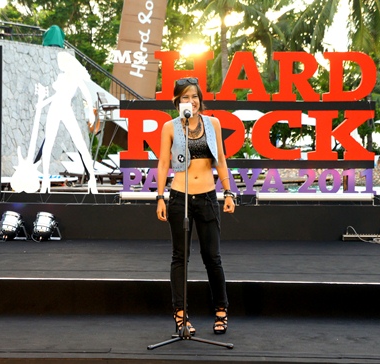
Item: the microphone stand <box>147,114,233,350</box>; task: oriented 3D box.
[{"bbox_3d":[-0.003,0.315,8.100,0.550,1.500,0.530,1,2,0],"label":"microphone stand"}]

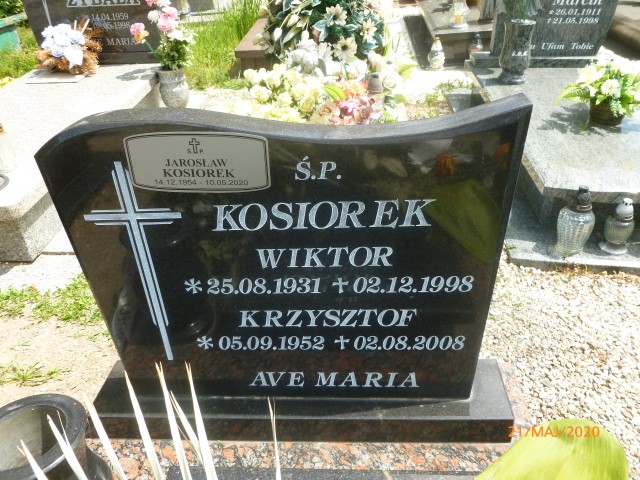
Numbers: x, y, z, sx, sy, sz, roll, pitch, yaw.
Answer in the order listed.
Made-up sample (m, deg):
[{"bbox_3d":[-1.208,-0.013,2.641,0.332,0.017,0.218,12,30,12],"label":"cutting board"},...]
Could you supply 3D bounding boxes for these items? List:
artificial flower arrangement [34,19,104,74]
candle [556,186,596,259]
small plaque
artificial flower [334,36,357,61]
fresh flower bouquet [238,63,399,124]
[{"bbox_3d":[-1.501,-1.156,3.146,0.380,0.260,0.300,0,35,2],"label":"artificial flower arrangement"},{"bbox_3d":[0.894,-0.074,1.796,0.120,0.245,0.120,0,35,2],"label":"candle"},{"bbox_3d":[-0.178,-0.111,0.761,0.208,0.100,0.006,0,35,2],"label":"small plaque"},{"bbox_3d":[0.172,-1.288,3.482,0.145,0.145,0.070,0,24,2],"label":"artificial flower"},{"bbox_3d":[0.012,-0.828,3.014,0.900,0.280,0.550,0,35,2],"label":"fresh flower bouquet"}]

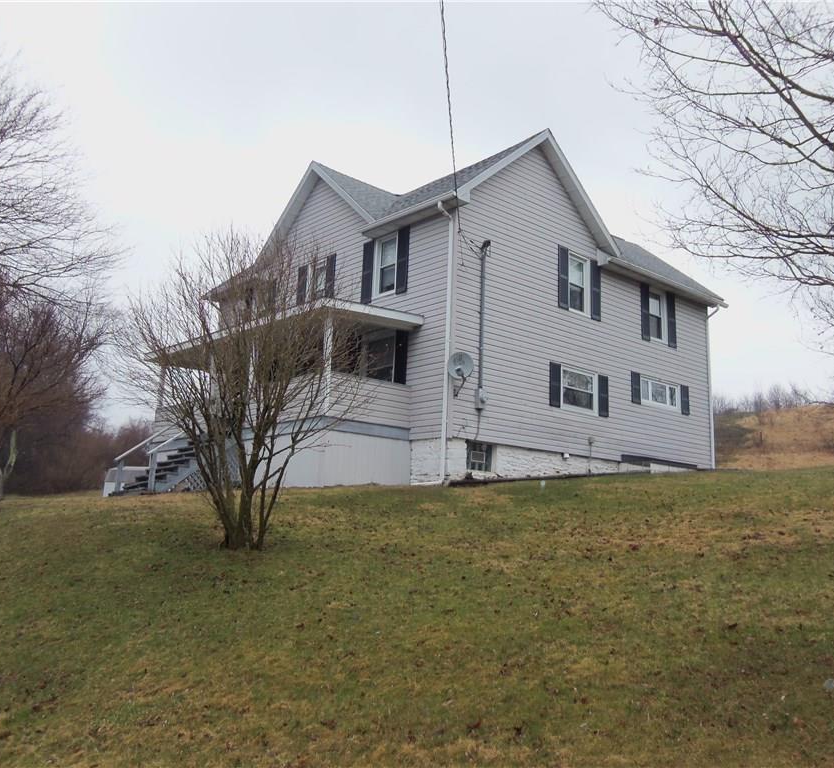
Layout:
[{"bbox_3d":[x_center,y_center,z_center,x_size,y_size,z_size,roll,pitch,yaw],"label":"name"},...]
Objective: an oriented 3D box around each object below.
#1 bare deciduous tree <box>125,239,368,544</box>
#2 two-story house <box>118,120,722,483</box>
[{"bbox_3d":[-2.047,-0.010,10.086,2.850,3.900,2.800,3,-10,0],"label":"bare deciduous tree"},{"bbox_3d":[-0.308,-0.955,22.698,14.400,8.650,11.150,11,-13,-40],"label":"two-story house"}]

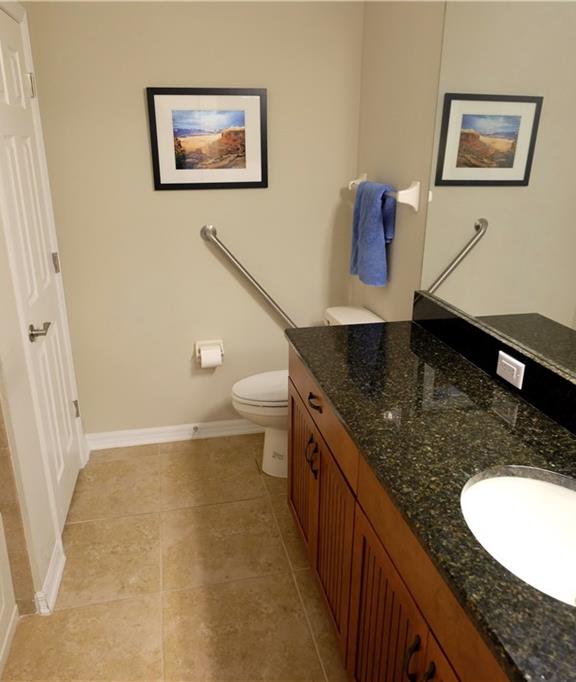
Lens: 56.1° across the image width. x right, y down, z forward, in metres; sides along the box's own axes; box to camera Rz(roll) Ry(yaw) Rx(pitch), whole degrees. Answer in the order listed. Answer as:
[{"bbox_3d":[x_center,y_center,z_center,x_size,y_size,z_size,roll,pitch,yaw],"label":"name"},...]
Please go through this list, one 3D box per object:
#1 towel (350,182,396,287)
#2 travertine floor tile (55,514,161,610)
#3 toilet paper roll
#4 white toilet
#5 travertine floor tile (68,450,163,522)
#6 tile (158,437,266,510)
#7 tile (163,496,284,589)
[{"bbox_3d":[0.375,-0.476,2.423,0.082,0.417,0.395,-4,20,-12],"label":"towel"},{"bbox_3d":[-0.732,0.882,2.210,0.415,0.010,0.488,-4,20,-12],"label":"travertine floor tile"},{"bbox_3d":[-0.401,0.087,2.864,0.109,0.104,0.104,-4,20,-12],"label":"toilet paper roll"},{"bbox_3d":[0.077,0.282,2.680,0.709,0.795,0.449,-4,20,-12],"label":"white toilet"},{"bbox_3d":[-0.845,0.712,2.675,0.419,0.010,0.526,-4,20,-12],"label":"travertine floor tile"},{"bbox_3d":[-0.395,0.677,2.773,0.504,0.010,0.534,-4,20,-12],"label":"tile"},{"bbox_3d":[-0.284,0.847,2.305,0.504,0.010,0.488,-4,20,-12],"label":"tile"}]

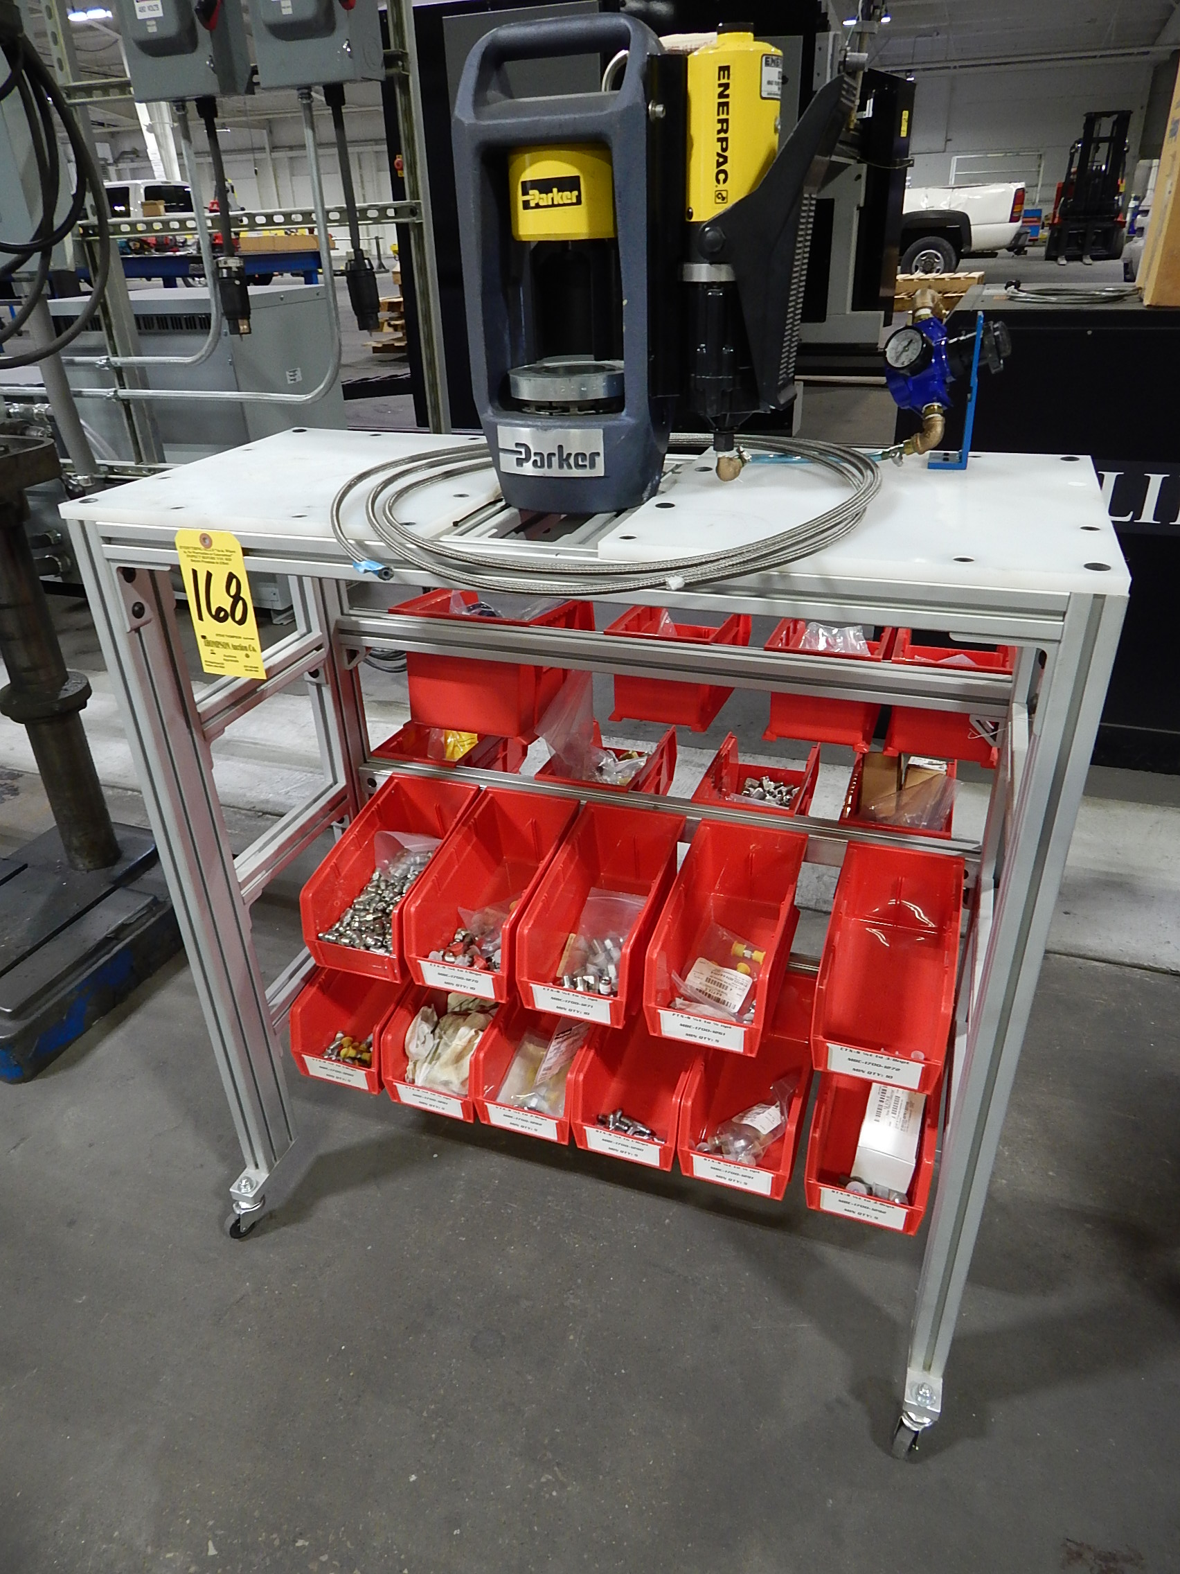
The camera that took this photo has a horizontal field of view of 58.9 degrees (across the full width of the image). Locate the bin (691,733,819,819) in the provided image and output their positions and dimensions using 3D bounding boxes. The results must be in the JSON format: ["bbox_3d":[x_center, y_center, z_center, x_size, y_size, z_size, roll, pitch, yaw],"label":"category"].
[{"bbox_3d":[0.254,0.029,1.572,0.140,0.125,0.277,8,27,18],"label":"bin"}]

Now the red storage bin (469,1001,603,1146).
[{"bbox_3d":[-0.047,0.348,1.498,0.141,0.127,0.276,8,37,18],"label":"red storage bin"}]

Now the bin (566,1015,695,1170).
[{"bbox_3d":[0.087,0.370,1.454,0.140,0.125,0.277,8,36,18],"label":"bin"}]

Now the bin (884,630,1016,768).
[{"bbox_3d":[0.475,-0.142,1.372,0.141,0.127,0.276,8,28,18],"label":"bin"}]

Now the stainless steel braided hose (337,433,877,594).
[{"bbox_3d":[0.001,-0.269,0.957,0.495,0.045,0.488,8,31,18],"label":"stainless steel braided hose"}]

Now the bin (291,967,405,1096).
[{"bbox_3d":[-0.312,0.311,1.579,0.140,0.125,0.277,8,35,18],"label":"bin"}]

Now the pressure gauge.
[{"bbox_3d":[0.304,-0.414,0.994,0.028,0.045,0.045,14,-7,-42],"label":"pressure gauge"}]

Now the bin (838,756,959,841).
[{"bbox_3d":[0.445,0.056,1.510,0.140,0.125,0.277,8,27,18],"label":"bin"}]

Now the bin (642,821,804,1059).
[{"bbox_3d":[0.175,0.182,1.311,0.141,0.127,0.276,8,37,18],"label":"bin"}]

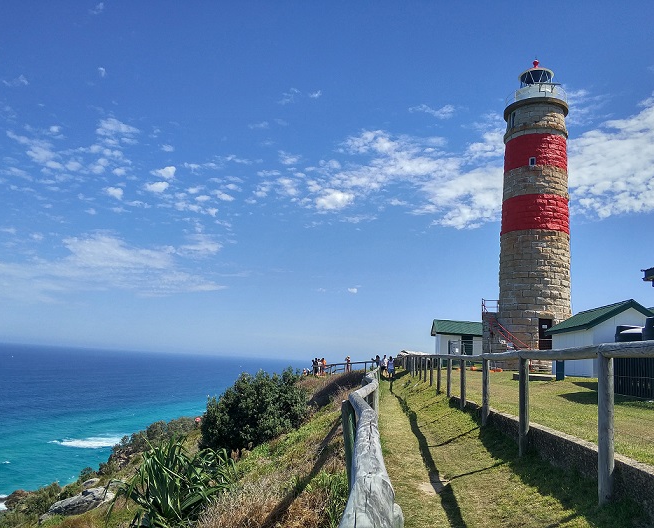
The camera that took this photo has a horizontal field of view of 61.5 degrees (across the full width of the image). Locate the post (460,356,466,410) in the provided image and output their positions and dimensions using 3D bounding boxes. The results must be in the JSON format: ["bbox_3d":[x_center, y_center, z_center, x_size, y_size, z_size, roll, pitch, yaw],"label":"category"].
[{"bbox_3d":[3.191,2.782,12.854,0.130,1.222,0.130,3,-10,6],"label":"post"}]

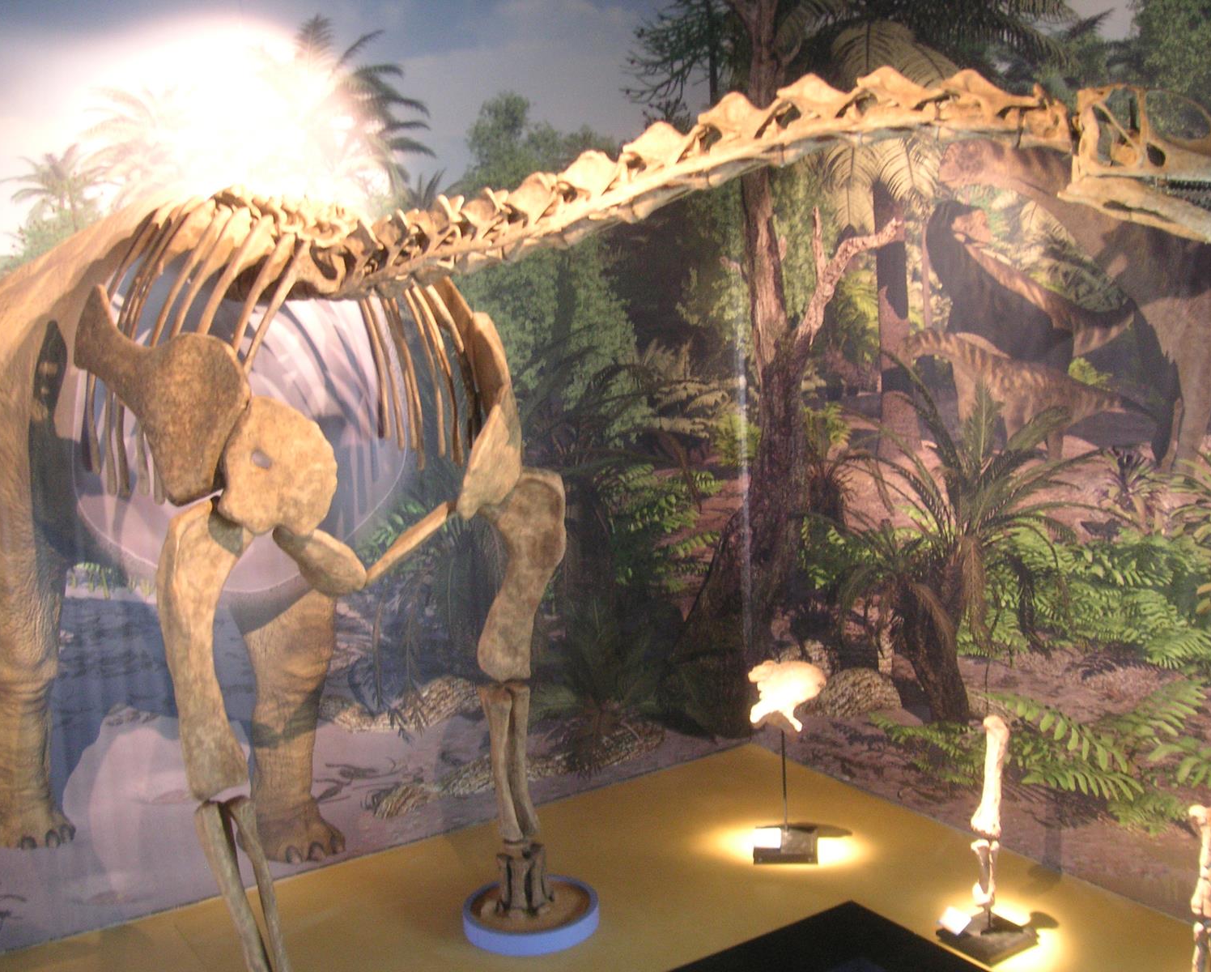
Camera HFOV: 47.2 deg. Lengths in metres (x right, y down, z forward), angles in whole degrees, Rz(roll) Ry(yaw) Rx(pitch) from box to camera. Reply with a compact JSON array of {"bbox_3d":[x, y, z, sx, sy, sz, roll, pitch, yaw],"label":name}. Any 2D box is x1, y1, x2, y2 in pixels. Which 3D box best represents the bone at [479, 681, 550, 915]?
[{"bbox_3d":[-0.211,0.695,3.125,0.160,0.530,0.140,-9,11,-38],"label":"bone"}]

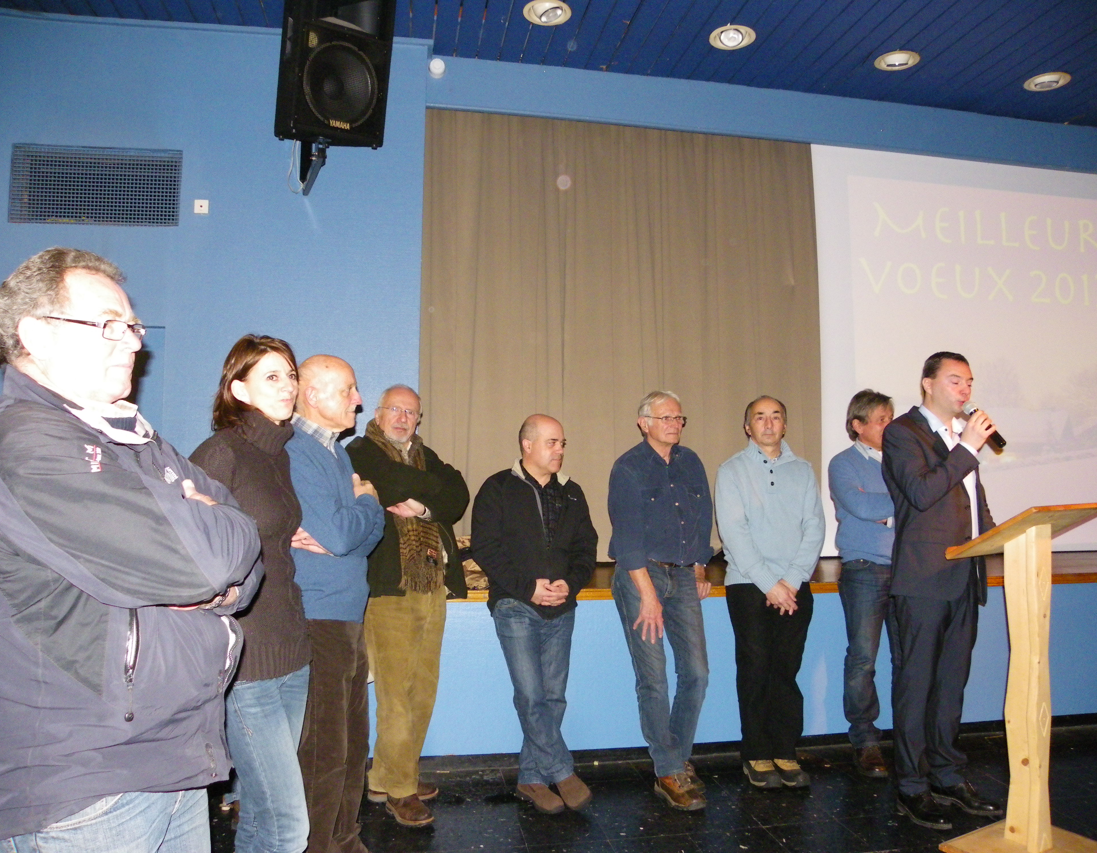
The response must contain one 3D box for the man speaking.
[{"bbox_3d":[1.560,0.604,3.346,0.500,1.810,0.440,3,-4,-38],"label":"man speaking"}]

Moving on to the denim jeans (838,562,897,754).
[{"bbox_3d":[1.495,1.036,3.930,0.410,0.870,0.280,2,-4,-25],"label":"denim jeans"}]

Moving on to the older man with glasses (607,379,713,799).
[{"bbox_3d":[0.495,0.692,3.684,0.490,1.700,0.430,2,-4,-25],"label":"older man with glasses"}]

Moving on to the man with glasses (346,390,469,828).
[{"bbox_3d":[-0.563,0.676,3.442,0.500,1.690,0.400,3,-4,-40],"label":"man with glasses"}]

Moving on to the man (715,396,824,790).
[{"bbox_3d":[0.983,0.704,3.813,0.510,1.690,0.380,1,-3,-13],"label":"man"}]

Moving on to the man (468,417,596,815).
[{"bbox_3d":[-0.036,0.739,3.595,0.530,1.600,0.440,2,-4,-25],"label":"man"}]

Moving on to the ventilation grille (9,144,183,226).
[{"bbox_3d":[-2.439,-1.302,4.608,0.880,0.425,0.040,1,-3,-10],"label":"ventilation grille"}]

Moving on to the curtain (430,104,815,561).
[{"bbox_3d":[0.496,-0.554,5.330,2.600,2.780,0.130,1,-3,-10],"label":"curtain"}]

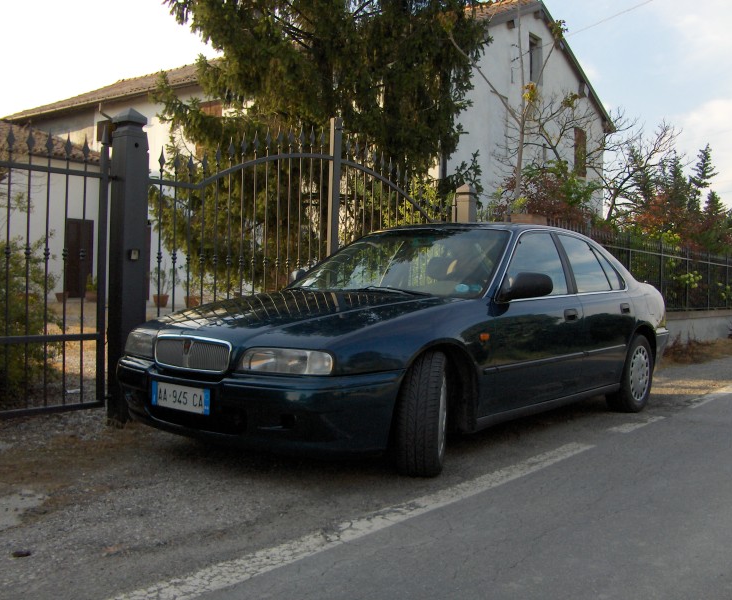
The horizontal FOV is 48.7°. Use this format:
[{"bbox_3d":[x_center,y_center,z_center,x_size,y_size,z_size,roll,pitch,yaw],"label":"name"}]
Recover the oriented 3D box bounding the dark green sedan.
[{"bbox_3d":[0.580,0.132,5.460,1.750,1.380,4.645,3,2,37],"label":"dark green sedan"}]

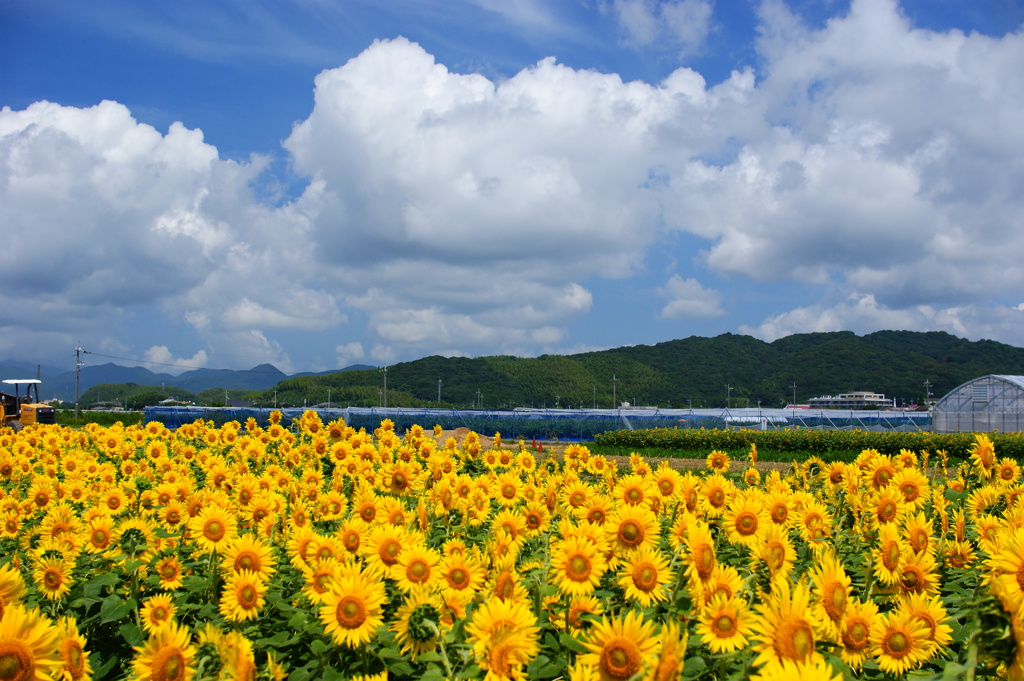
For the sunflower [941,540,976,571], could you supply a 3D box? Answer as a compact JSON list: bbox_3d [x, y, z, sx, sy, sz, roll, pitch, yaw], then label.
[{"bbox_3d":[2.391,1.149,6.832,0.187,0.176,0.073,-1,22,14],"label":"sunflower"}]

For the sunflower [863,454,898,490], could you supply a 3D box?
[{"bbox_3d":[1.920,0.698,6.610,0.215,0.215,0.080,0,-9,-4],"label":"sunflower"}]

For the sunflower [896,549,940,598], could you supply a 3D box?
[{"bbox_3d":[1.600,0.920,5.047,0.189,0.197,0.077,-2,11,35],"label":"sunflower"}]

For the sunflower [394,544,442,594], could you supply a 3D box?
[{"bbox_3d":[-0.366,0.897,5.010,0.198,0.198,0.070,0,-10,-9],"label":"sunflower"}]

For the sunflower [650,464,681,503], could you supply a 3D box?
[{"bbox_3d":[0.858,0.794,7.100,0.185,0.205,0.070,1,-15,-12],"label":"sunflower"}]

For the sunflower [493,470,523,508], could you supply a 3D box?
[{"bbox_3d":[-0.028,0.935,7.995,0.194,0.225,0.084,0,2,-5],"label":"sunflower"}]

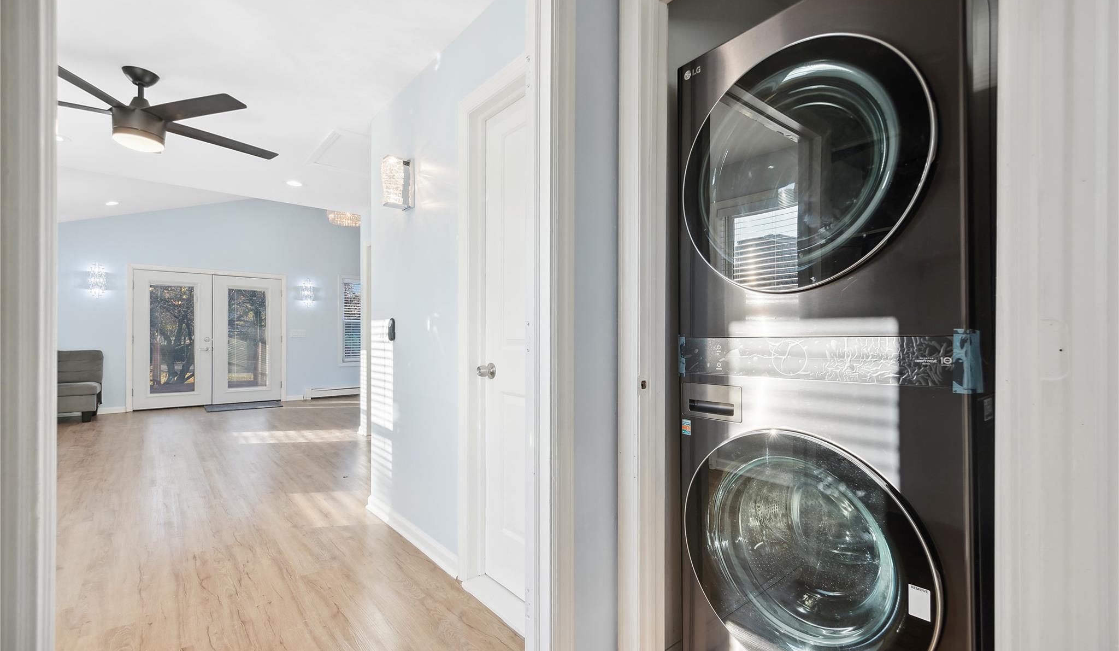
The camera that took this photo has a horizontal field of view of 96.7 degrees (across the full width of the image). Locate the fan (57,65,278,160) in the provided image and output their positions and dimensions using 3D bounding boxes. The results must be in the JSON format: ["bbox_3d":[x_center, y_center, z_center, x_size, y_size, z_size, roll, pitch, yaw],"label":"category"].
[{"bbox_3d":[-2.175,-1.120,2.580,1.280,0.370,1.300,0,-1,15],"label":"fan"}]

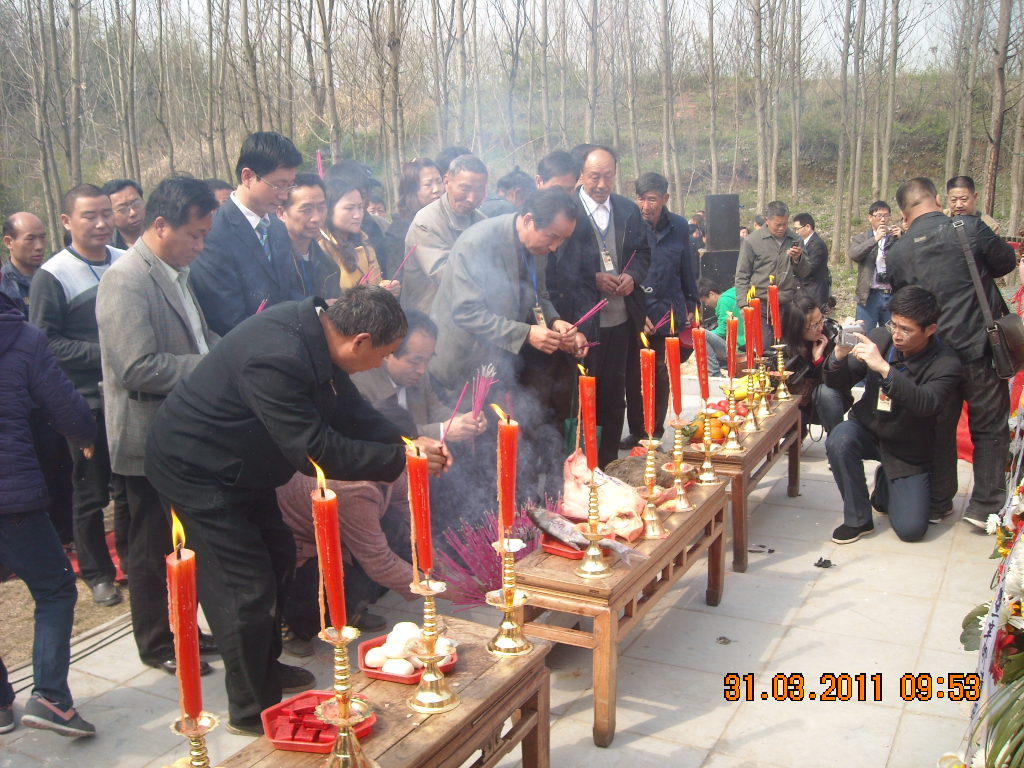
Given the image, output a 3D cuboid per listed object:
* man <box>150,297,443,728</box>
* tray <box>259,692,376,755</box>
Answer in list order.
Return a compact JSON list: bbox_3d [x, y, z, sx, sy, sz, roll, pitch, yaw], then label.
[{"bbox_3d":[-0.661,0.398,3.193,0.930,1.380,0.550,4,13,27],"label":"man"},{"bbox_3d":[-0.401,0.709,2.160,0.215,0.045,0.230,8,15,40],"label":"tray"}]

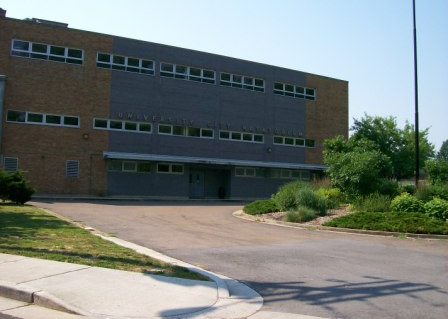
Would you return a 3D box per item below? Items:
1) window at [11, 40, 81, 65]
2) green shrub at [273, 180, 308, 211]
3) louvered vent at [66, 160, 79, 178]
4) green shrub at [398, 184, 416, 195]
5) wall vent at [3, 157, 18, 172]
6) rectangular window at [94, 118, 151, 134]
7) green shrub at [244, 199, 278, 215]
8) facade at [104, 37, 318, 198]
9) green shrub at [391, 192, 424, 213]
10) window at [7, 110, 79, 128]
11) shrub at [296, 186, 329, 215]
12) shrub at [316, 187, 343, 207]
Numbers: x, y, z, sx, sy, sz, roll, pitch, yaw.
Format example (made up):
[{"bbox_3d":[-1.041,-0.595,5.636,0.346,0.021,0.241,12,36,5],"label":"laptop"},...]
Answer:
[{"bbox_3d":[-11.929,-7.262,31.710,4.644,1.065,0.150,4,-5,-29],"label":"window"},{"bbox_3d":[3.010,1.658,20.952,1.650,1.335,1.500,1,-4,0],"label":"green shrub"},{"bbox_3d":[-10.401,0.683,32.041,0.854,1.167,0.120,4,-5,-29],"label":"louvered vent"},{"bbox_3d":[11.829,2.095,30.000,1.102,0.938,1.102,-1,-5,21],"label":"green shrub"},{"bbox_3d":[-12.535,0.413,27.427,0.800,1.030,0.100,4,-5,-30],"label":"wall vent"},{"bbox_3d":[-7.304,-2.412,33.996,4.399,0.750,0.150,4,-5,-29],"label":"rectangular window"},{"bbox_3d":[1.598,2.023,19.880,1.600,0.558,1.400,1,-4,0],"label":"green shrub"},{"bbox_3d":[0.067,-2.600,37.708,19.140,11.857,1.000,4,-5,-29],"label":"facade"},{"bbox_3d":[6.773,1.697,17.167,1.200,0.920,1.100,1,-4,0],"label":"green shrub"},{"bbox_3d":[-11.083,-2.447,28.467,4.350,0.720,0.150,4,-5,-30],"label":"window"},{"bbox_3d":[4.136,1.938,22.000,1.527,1.284,1.527,0,-5,11],"label":"shrub"},{"bbox_3d":[5.554,2.000,24.500,1.300,1.123,1.300,0,-5,13],"label":"shrub"}]

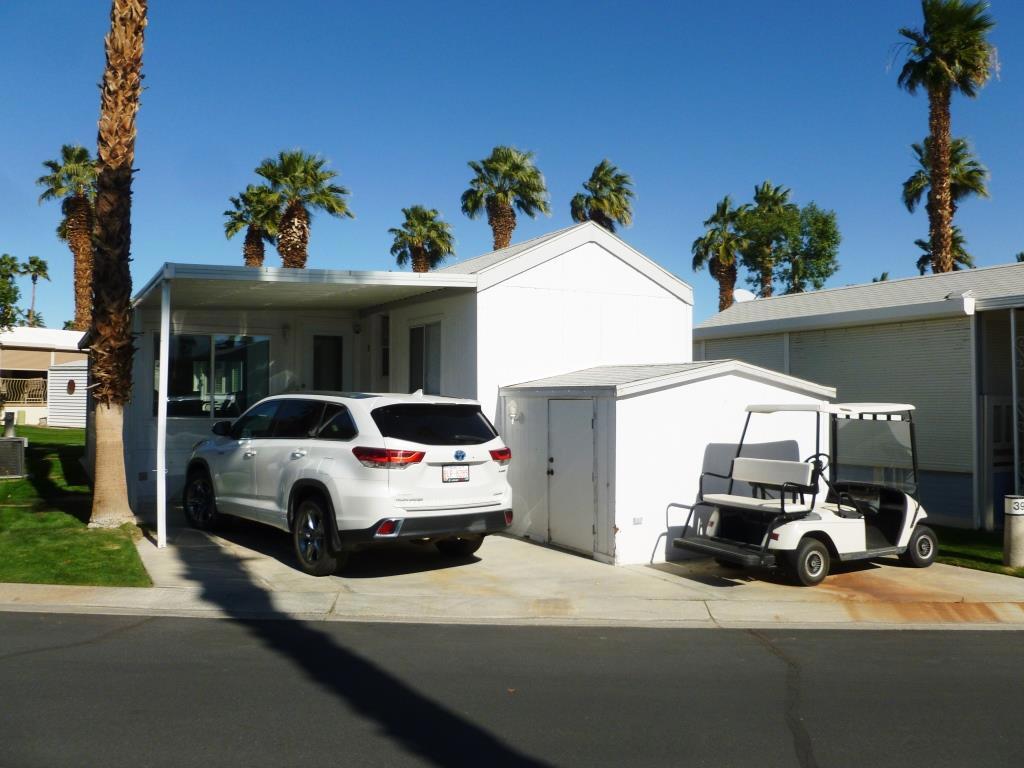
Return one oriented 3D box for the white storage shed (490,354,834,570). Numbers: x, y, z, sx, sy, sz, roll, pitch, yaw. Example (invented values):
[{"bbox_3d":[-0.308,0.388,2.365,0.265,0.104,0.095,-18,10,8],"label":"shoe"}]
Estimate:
[{"bbox_3d":[1.971,0.860,10.530,3.553,2.170,2.452,1,-2,-32],"label":"white storage shed"}]

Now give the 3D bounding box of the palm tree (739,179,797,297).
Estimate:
[{"bbox_3d":[12.793,-3.964,41.131,3.000,12.373,3.000,1,-2,-32],"label":"palm tree"}]

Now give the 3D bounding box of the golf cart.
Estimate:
[{"bbox_3d":[3.051,1.016,8.494,2.700,1.740,1.200,1,-2,-31],"label":"golf cart"}]

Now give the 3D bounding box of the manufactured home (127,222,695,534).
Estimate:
[{"bbox_3d":[-3.288,-0.049,15.104,7.446,4.150,10.800,1,-2,-32],"label":"manufactured home"}]

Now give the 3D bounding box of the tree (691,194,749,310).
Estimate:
[{"bbox_3d":[9.725,-3.264,38.110,2.800,10.799,2.800,1,-2,-32],"label":"tree"}]

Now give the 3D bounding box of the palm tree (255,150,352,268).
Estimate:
[{"bbox_3d":[-6.505,-2.788,25.591,3.000,8.929,3.000,1,-2,-32],"label":"palm tree"}]

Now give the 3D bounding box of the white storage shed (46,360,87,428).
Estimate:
[{"bbox_3d":[-15.809,0.397,29.905,2.200,2.300,2.200,1,-2,-32],"label":"white storage shed"}]

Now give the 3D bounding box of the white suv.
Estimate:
[{"bbox_3d":[-2.097,1.008,9.646,1.930,1.750,4.890,1,-2,-40],"label":"white suv"}]

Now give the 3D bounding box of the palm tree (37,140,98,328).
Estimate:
[{"bbox_3d":[-17.342,-3.969,33.128,3.300,11.322,3.300,1,-2,-32],"label":"palm tree"}]

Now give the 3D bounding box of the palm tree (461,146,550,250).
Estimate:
[{"bbox_3d":[-0.213,-2.996,27.097,2.900,9.631,2.900,1,-2,-32],"label":"palm tree"}]

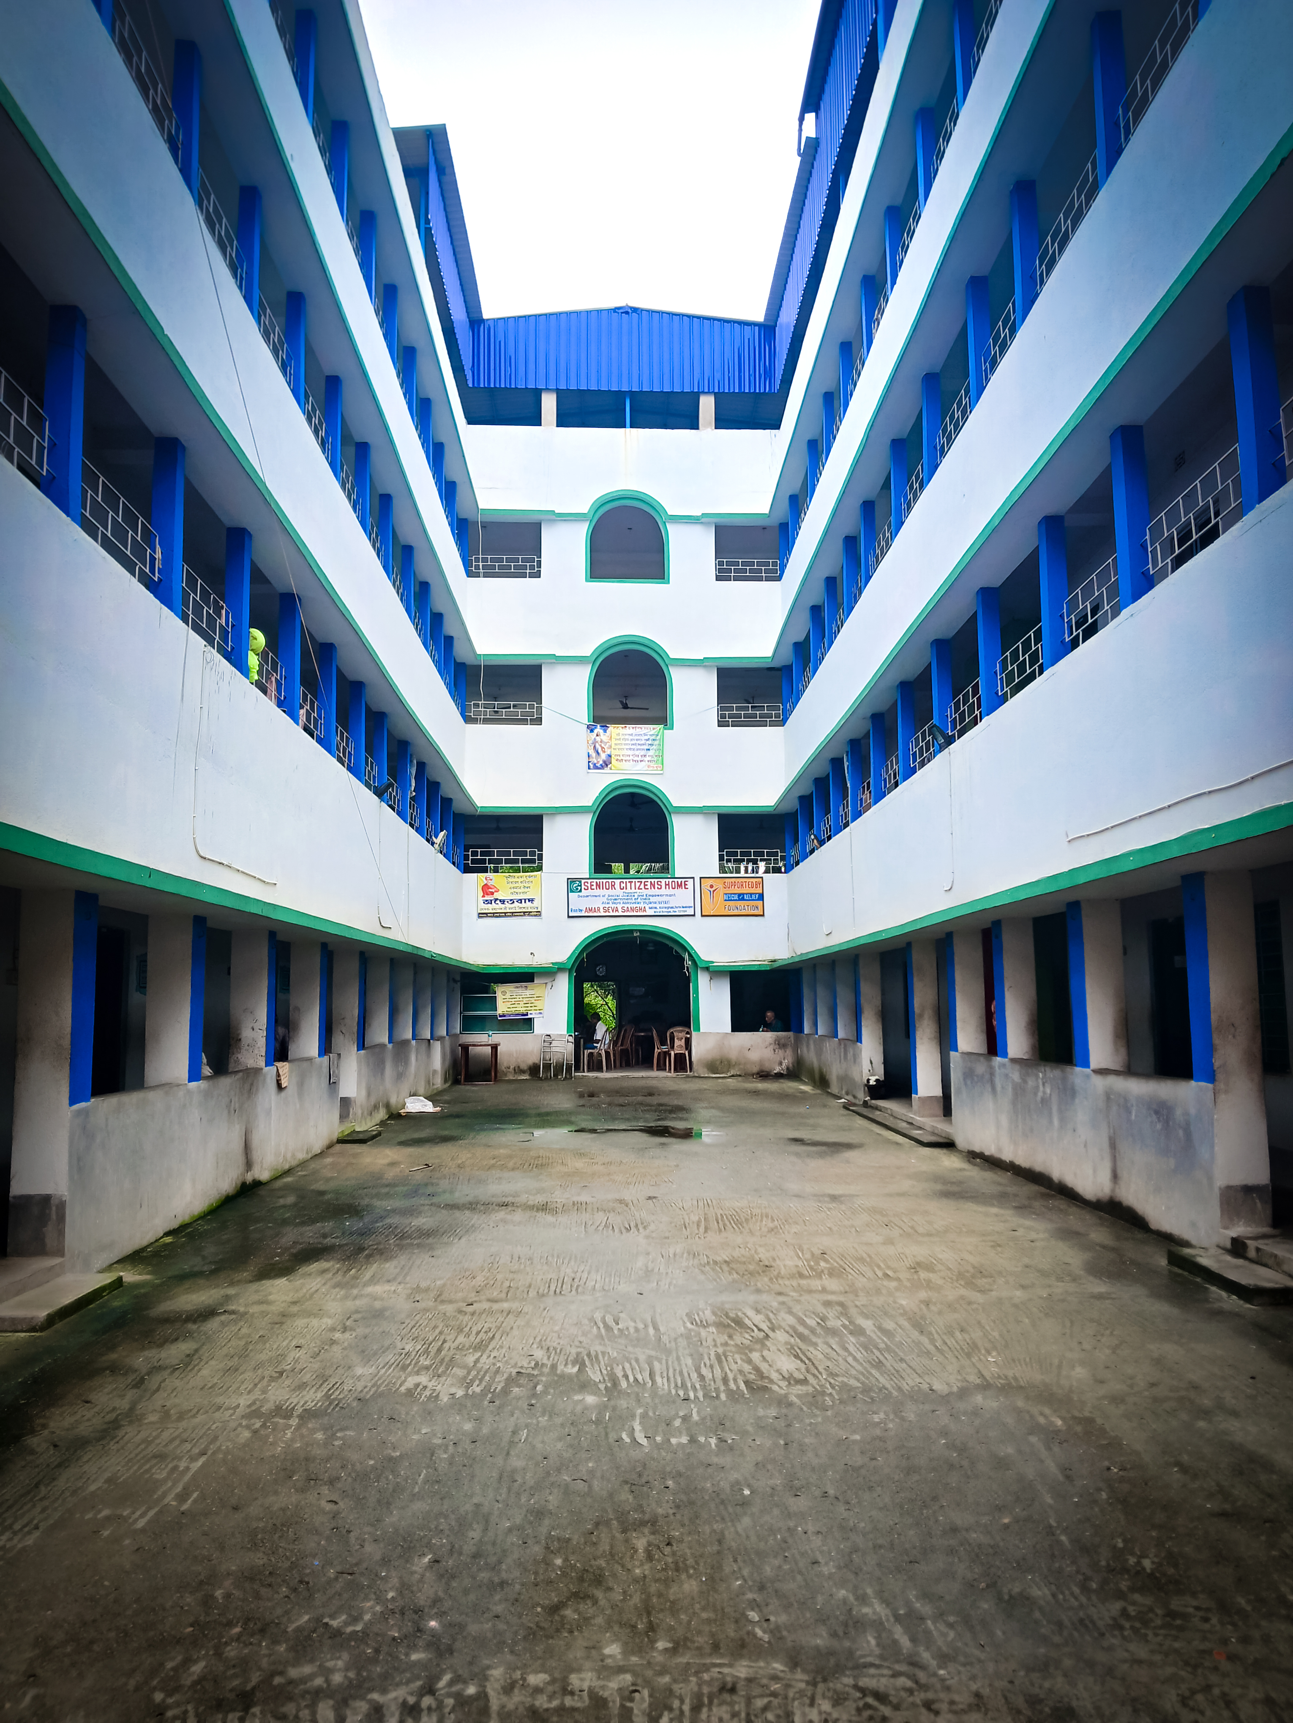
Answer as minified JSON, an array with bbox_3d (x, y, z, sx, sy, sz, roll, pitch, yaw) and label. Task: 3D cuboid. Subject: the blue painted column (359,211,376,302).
[{"bbox_3d":[-3.489,-7.515,16.238,0.157,1.288,0.157,-1,-7,-1],"label":"blue painted column"}]

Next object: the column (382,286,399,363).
[{"bbox_3d":[-3.531,-7.355,17.959,0.157,1.244,0.157,-1,-7,-1],"label":"column"}]

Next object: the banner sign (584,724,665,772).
[{"bbox_3d":[-0.419,-2.265,26.171,1.551,1.010,0.030,0,-7,-1],"label":"banner sign"}]

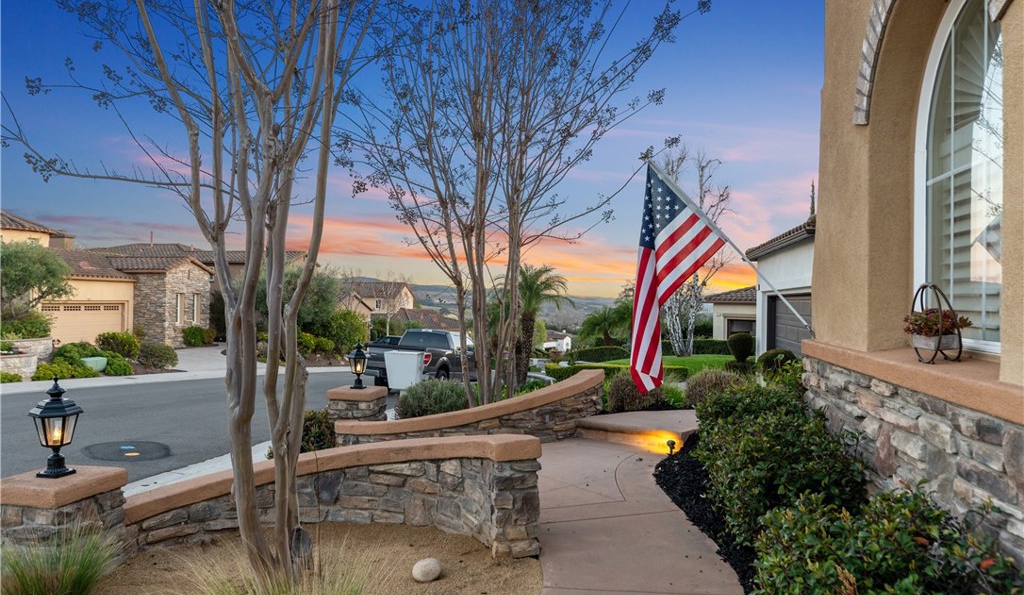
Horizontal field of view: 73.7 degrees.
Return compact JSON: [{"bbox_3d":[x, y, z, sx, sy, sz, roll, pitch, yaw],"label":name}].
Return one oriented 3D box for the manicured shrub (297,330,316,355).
[{"bbox_3d":[-8.300,1.820,27.500,0.900,0.970,0.900,0,0,0],"label":"manicured shrub"}]

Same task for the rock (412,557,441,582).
[{"bbox_3d":[-0.457,1.455,3.650,0.152,0.115,0.130,0,0,0],"label":"rock"}]

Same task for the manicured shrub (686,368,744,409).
[{"bbox_3d":[2.462,1.125,8.300,0.740,0.520,0.700,0,0,0],"label":"manicured shrub"}]

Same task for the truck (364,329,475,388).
[{"bbox_3d":[-2.440,2.020,22.150,2.020,1.930,5.890,0,-3,17],"label":"truck"}]

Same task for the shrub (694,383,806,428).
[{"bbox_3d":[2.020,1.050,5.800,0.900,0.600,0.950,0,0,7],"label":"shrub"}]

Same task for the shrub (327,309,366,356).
[{"bbox_3d":[-7.470,1.567,31.000,1.750,2.100,1.700,0,0,0],"label":"shrub"}]

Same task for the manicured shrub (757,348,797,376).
[{"bbox_3d":[3.733,0.935,9.600,0.560,0.480,0.540,0,0,0],"label":"manicured shrub"}]

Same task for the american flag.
[{"bbox_3d":[1.340,-0.155,5.500,0.770,1.830,0.280,0,0,7],"label":"american flag"}]

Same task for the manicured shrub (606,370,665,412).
[{"bbox_3d":[1.495,1.130,8.200,0.730,0.520,0.700,0,0,0],"label":"manicured shrub"}]

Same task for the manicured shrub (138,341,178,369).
[{"bbox_3d":[-12.738,2.054,24.600,1.430,1.020,1.350,0,0,0],"label":"manicured shrub"}]

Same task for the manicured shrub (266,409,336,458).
[{"bbox_3d":[-2.000,1.380,6.500,0.720,0.680,0.720,0,0,0],"label":"manicured shrub"}]

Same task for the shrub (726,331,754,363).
[{"bbox_3d":[4.690,1.030,14.000,0.540,0.630,0.540,0,0,0],"label":"shrub"}]

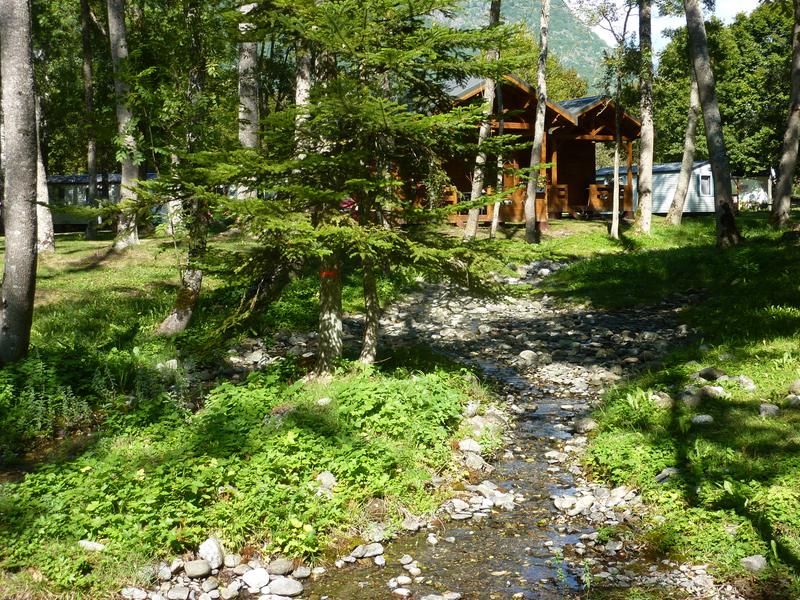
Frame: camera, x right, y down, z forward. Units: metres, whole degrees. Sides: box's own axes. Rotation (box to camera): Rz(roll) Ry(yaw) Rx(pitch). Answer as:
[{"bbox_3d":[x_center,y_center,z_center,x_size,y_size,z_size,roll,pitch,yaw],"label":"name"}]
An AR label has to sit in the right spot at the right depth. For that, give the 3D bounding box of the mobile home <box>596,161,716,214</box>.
[{"bbox_3d":[13.799,-5.929,55.723,3.400,2.950,6.900,-5,6,-41],"label":"mobile home"}]

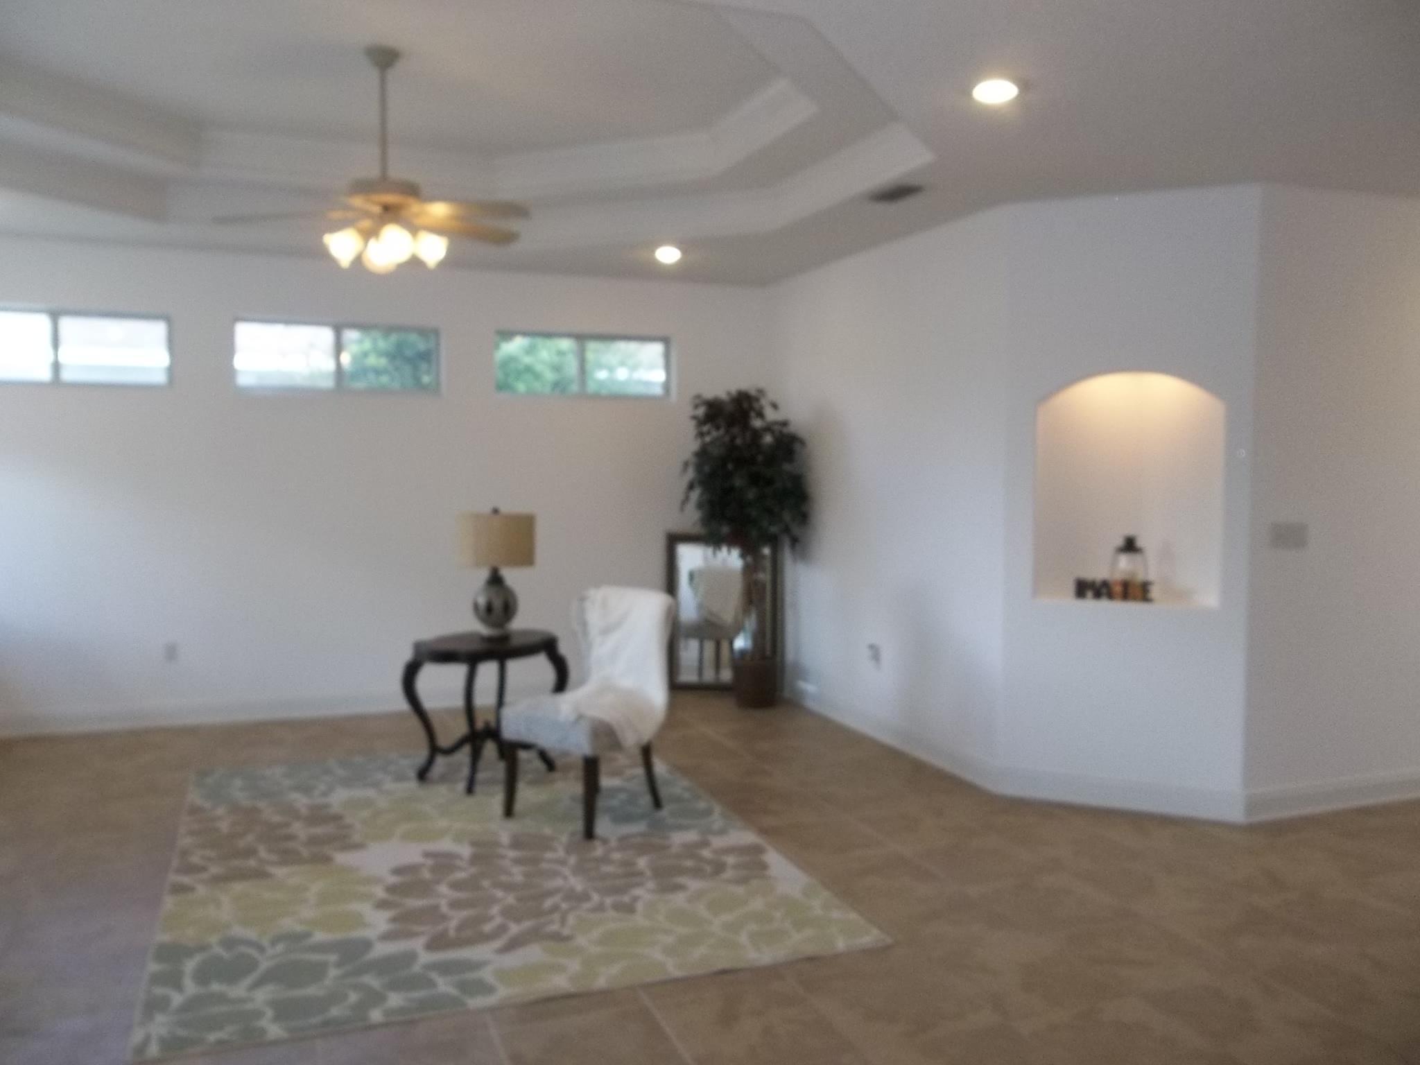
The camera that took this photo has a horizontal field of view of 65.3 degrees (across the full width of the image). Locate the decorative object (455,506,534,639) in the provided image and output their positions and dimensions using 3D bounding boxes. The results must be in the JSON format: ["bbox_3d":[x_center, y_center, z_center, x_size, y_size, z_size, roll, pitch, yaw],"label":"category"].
[{"bbox_3d":[-1.099,0.211,5.688,0.385,0.667,0.385,0,4,0],"label":"decorative object"}]

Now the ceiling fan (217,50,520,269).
[{"bbox_3d":[-1.278,-1.479,4.359,1.300,0.839,1.300,0,4,0],"label":"ceiling fan"}]

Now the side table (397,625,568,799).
[{"bbox_3d":[-1.140,0.895,5.663,0.550,0.700,0.800,4,5,40],"label":"side table"}]

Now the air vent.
[{"bbox_3d":[0.841,-1.551,5.071,0.150,0.020,0.320,-1,4,-22],"label":"air vent"}]

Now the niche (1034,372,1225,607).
[{"bbox_3d":[1.983,-0.211,5.265,0.810,1.081,0.320,2,4,22],"label":"niche"}]

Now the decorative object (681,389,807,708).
[{"bbox_3d":[0.232,0.093,7.393,0.840,2.081,0.760,0,4,0],"label":"decorative object"}]

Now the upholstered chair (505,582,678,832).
[{"bbox_3d":[-0.548,0.788,5.101,0.530,1.000,0.630,3,5,34],"label":"upholstered chair"}]

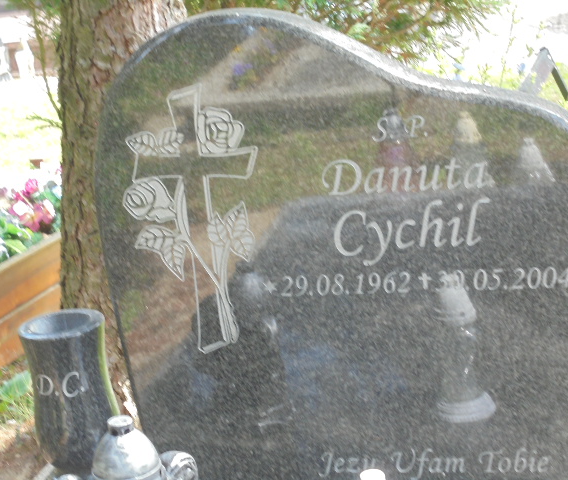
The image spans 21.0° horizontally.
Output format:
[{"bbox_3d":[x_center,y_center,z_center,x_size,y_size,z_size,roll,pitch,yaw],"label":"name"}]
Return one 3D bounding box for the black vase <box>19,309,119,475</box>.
[{"bbox_3d":[-0.343,0.254,2.497,0.140,0.250,0.140,-3,17,8],"label":"black vase"}]

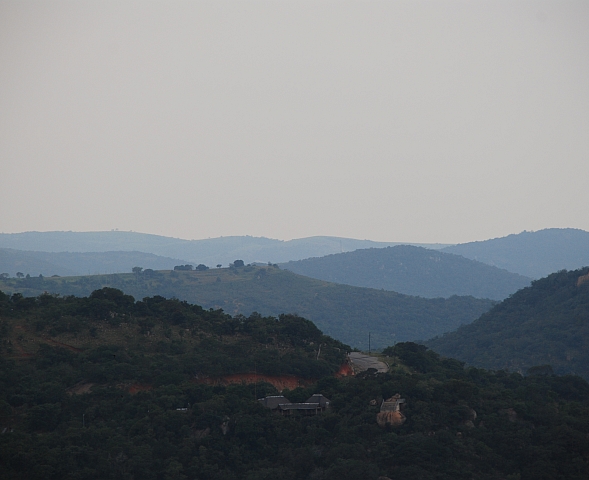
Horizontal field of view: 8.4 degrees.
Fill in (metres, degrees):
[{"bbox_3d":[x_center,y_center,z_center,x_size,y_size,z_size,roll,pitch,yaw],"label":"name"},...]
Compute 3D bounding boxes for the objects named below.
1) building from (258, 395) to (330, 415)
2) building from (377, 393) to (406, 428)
[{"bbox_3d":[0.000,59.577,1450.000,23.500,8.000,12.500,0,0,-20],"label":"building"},{"bbox_3d":[34.677,60.953,1440.000,9.800,11.200,8.500,0,0,10],"label":"building"}]

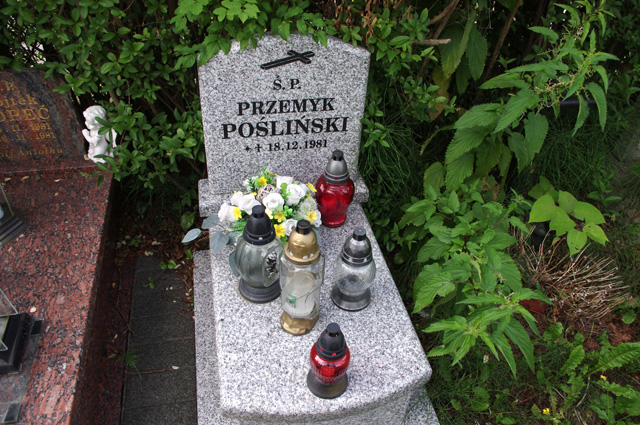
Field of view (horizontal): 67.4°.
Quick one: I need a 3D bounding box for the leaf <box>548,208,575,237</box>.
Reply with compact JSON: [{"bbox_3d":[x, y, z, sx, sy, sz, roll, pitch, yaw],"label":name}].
[{"bbox_3d":[0.879,0.034,1.764,0.103,0.025,0.104,-40,60,-10],"label":"leaf"}]

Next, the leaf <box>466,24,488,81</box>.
[{"bbox_3d":[0.501,-0.506,1.521,0.063,0.179,0.025,2,37,23],"label":"leaf"}]

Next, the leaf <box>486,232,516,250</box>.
[{"bbox_3d":[0.563,0.088,1.480,0.089,0.020,0.066,1,61,11],"label":"leaf"}]

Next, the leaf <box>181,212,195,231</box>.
[{"bbox_3d":[-0.482,0.032,1.740,0.047,0.015,0.072,16,64,-4],"label":"leaf"}]

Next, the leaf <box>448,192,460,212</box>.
[{"bbox_3d":[0.427,-0.035,1.520,0.030,0.015,0.076,-2,67,8],"label":"leaf"}]

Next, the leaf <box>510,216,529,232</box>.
[{"bbox_3d":[0.629,0.038,1.499,0.027,0.015,0.069,-37,61,-10],"label":"leaf"}]

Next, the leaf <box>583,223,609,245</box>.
[{"bbox_3d":[0.999,0.080,1.728,0.054,0.025,0.092,-36,58,-7],"label":"leaf"}]

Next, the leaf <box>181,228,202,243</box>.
[{"bbox_3d":[-0.377,0.071,1.409,0.064,0.015,0.027,-32,71,-24],"label":"leaf"}]

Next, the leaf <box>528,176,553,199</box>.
[{"bbox_3d":[0.845,-0.088,1.837,0.090,0.025,0.077,-36,62,-7],"label":"leaf"}]

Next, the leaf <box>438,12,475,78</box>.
[{"bbox_3d":[0.417,-0.523,1.502,0.092,0.217,0.030,17,41,8],"label":"leaf"}]

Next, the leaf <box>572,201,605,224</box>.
[{"bbox_3d":[0.992,0.003,1.759,0.111,0.025,0.088,24,70,25],"label":"leaf"}]

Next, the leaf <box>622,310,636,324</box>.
[{"bbox_3d":[1.059,0.360,1.639,0.047,0.015,0.040,-33,53,-12],"label":"leaf"}]

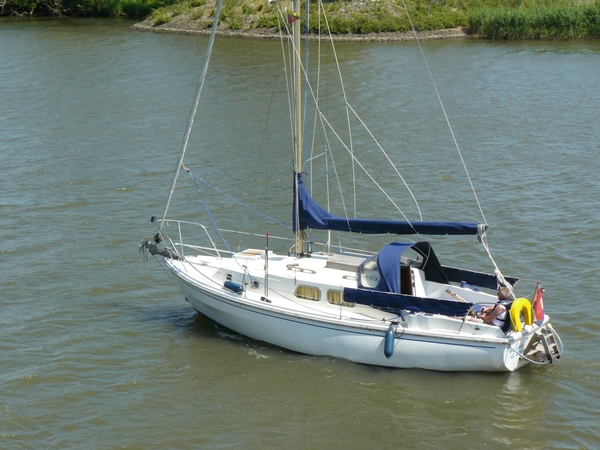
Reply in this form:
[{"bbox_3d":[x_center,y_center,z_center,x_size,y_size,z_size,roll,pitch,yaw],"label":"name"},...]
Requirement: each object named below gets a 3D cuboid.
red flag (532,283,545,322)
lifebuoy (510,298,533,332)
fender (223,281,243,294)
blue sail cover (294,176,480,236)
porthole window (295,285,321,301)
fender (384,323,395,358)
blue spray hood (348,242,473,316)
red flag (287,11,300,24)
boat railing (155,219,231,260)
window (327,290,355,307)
[{"bbox_3d":[4.097,1.350,27.242,0.260,0.700,0.140,7,14,30],"label":"red flag"},{"bbox_3d":[3.833,1.512,27.262,0.140,0.580,0.620,7,14,30],"label":"lifebuoy"},{"bbox_3d":[-1.193,1.155,29.037,0.170,0.170,0.580,-9,15,-33],"label":"fender"},{"bbox_3d":[1.488,-0.181,28.328,3.780,1.060,0.300,7,14,30],"label":"blue sail cover"},{"bbox_3d":[0.152,1.229,28.403,0.550,0.300,0.050,8,3,34],"label":"porthole window"},{"bbox_3d":[1.543,2.017,27.280,0.170,0.600,0.170,-1,12,0],"label":"fender"},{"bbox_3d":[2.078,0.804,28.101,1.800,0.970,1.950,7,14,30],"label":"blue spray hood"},{"bbox_3d":[-0.098,-3.697,28.098,0.290,0.250,0.050,7,14,30],"label":"red flag"},{"bbox_3d":[-2.298,0.375,30.786,1.250,0.800,1.200,7,14,30],"label":"boat railing"},{"bbox_3d":[0.717,1.315,28.074,0.550,0.300,0.050,8,3,34],"label":"window"}]

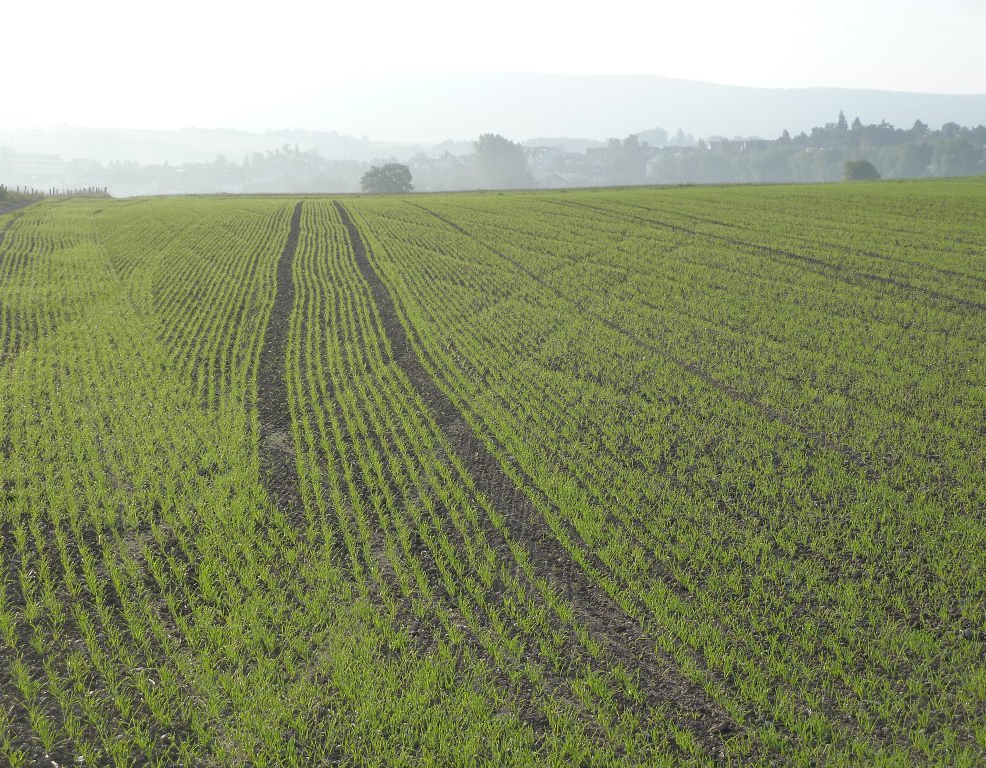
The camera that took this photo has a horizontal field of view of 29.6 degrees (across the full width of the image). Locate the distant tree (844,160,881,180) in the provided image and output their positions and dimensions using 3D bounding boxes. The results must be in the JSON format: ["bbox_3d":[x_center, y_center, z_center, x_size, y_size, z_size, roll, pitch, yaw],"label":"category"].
[{"bbox_3d":[44.610,-25.470,225.000,4.590,3.020,4.350,0,7,0],"label":"distant tree"}]

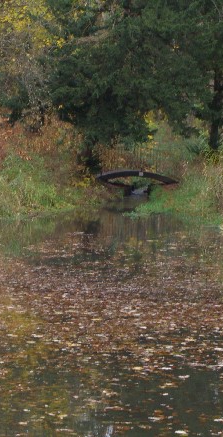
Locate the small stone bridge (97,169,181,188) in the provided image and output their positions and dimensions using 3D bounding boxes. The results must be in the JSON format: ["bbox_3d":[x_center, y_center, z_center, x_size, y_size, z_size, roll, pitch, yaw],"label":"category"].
[{"bbox_3d":[1.222,-1.917,92.000,3.900,0.950,1.400,0,2,-7],"label":"small stone bridge"}]

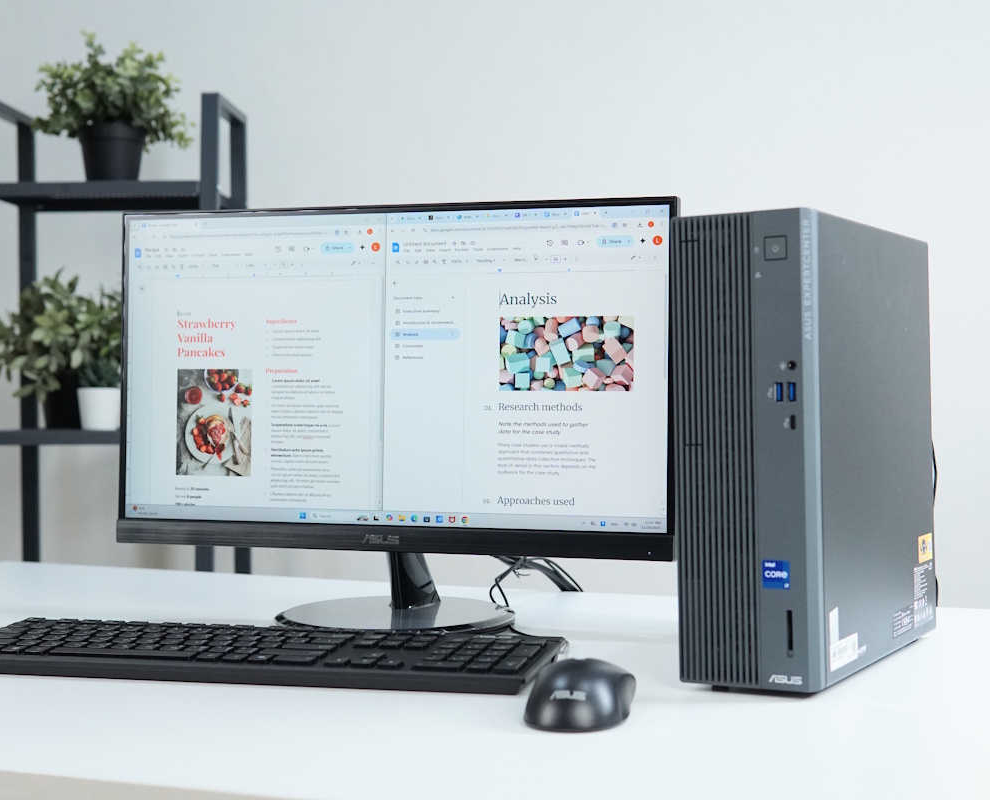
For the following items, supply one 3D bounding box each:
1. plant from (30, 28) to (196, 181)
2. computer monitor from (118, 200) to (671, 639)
[{"bbox_3d":[-0.571,-0.431,2.235,0.240,0.240,0.225,-1,0,0],"label":"plant"},{"bbox_3d":[-0.089,0.013,1.287,0.493,0.360,0.205,-1,0,12],"label":"computer monitor"}]

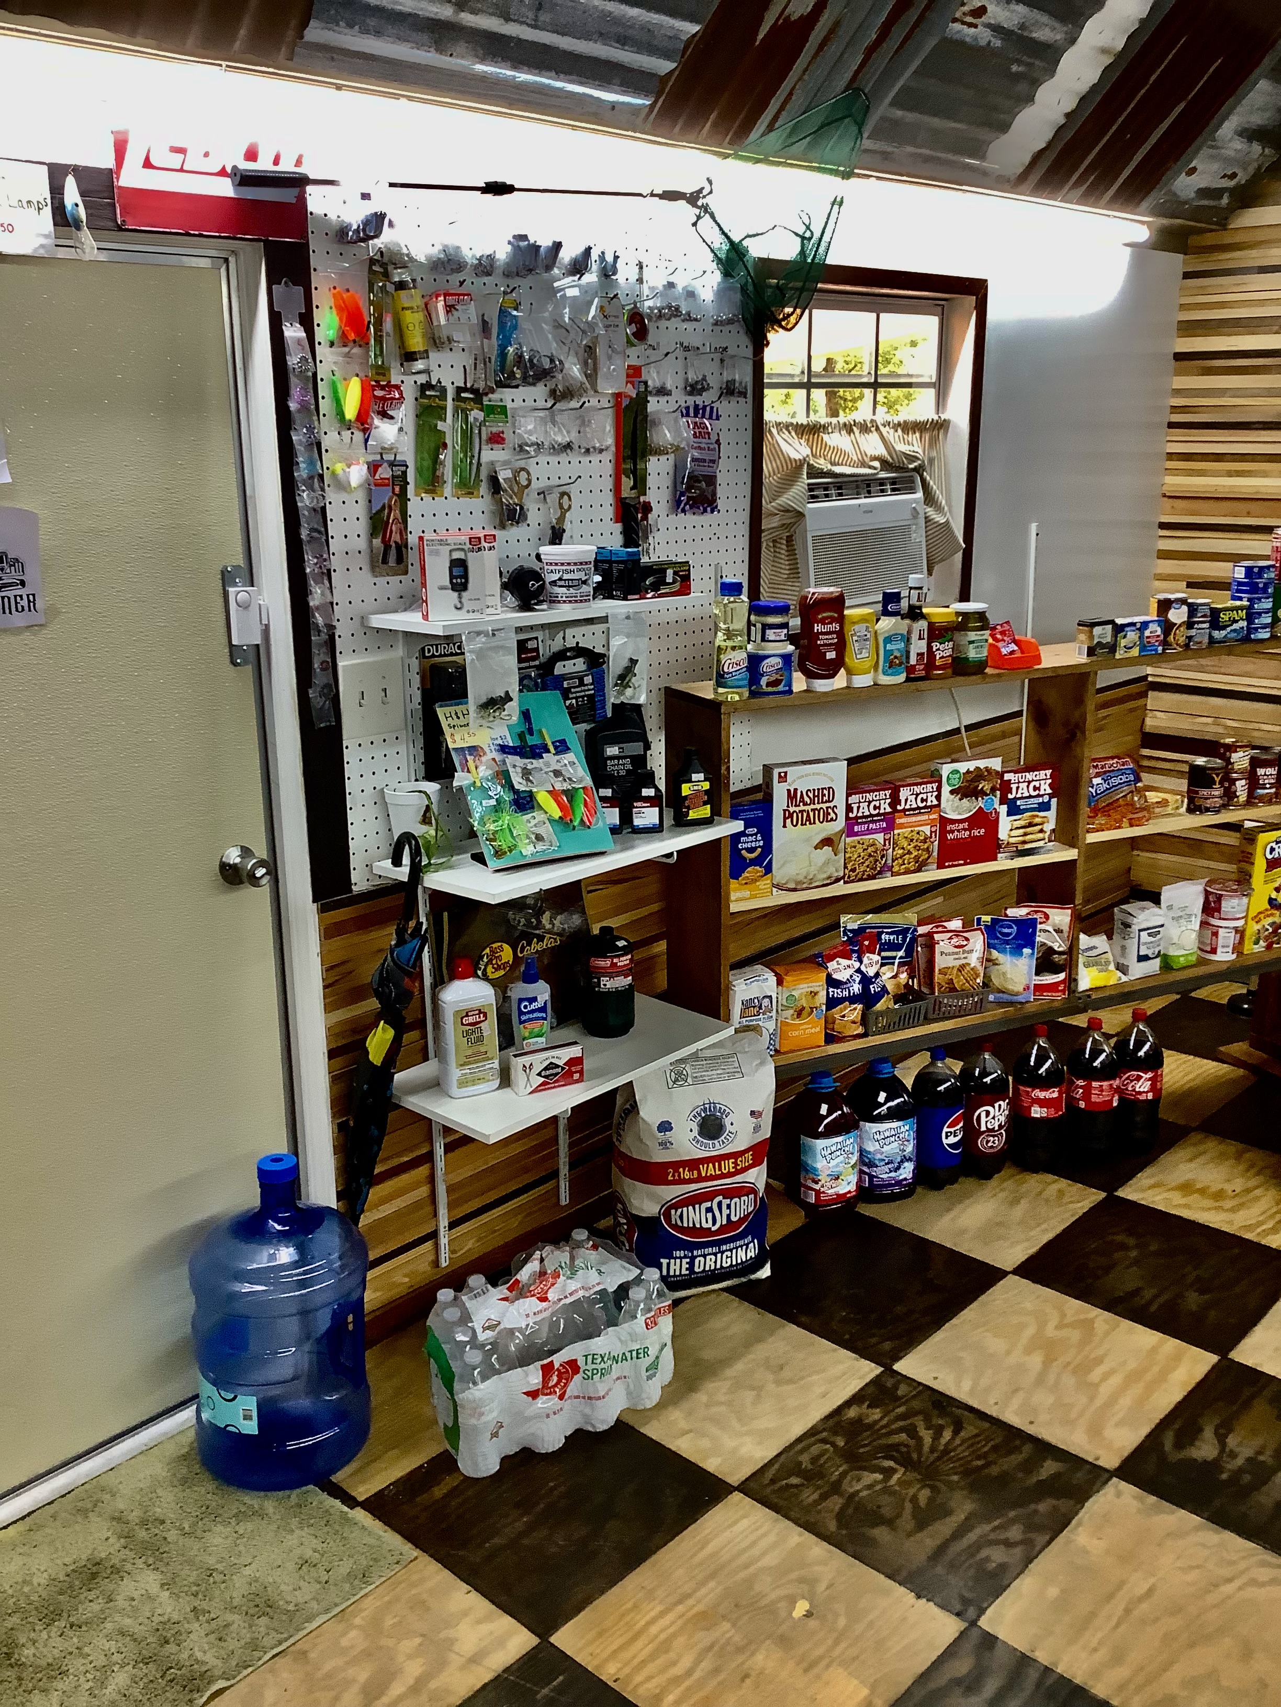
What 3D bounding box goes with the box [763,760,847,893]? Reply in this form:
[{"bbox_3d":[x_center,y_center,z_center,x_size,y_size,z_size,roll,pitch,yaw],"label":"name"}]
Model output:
[{"bbox_3d":[0.315,-0.053,2.955,0.158,0.248,0.050,-8,17,-23],"label":"box"}]

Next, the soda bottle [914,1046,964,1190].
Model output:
[{"bbox_3d":[0.629,0.542,3.216,0.109,0.303,0.109,-1,16,0],"label":"soda bottle"}]

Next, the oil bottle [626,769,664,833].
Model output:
[{"bbox_3d":[0.011,-0.093,2.691,0.056,0.106,0.036,-3,16,-7],"label":"oil bottle"}]

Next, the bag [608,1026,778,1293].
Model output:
[{"bbox_3d":[0.097,0.565,2.862,0.282,0.472,0.135,-7,17,-21],"label":"bag"}]

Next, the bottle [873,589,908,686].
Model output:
[{"bbox_3d":[0.480,-0.412,2.906,0.064,0.177,0.043,-5,17,-14],"label":"bottle"}]

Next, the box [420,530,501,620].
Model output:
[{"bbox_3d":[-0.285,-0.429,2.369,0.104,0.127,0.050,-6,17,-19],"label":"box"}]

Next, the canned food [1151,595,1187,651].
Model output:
[{"bbox_3d":[1.121,-0.489,3.245,0.069,0.114,0.069,-8,17,-23],"label":"canned food"}]

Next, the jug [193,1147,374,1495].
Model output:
[{"bbox_3d":[-0.561,0.699,2.377,0.273,0.495,0.273,1,16,0],"label":"jug"}]

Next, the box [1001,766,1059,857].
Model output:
[{"bbox_3d":[0.807,-0.100,3.236,0.142,0.175,0.050,-7,17,-22],"label":"box"}]

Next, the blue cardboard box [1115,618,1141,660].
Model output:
[{"bbox_3d":[1.000,-0.444,3.174,0.063,0.071,0.040,-8,17,-24],"label":"blue cardboard box"}]

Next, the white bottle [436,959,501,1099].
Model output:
[{"bbox_3d":[-0.285,0.281,2.546,0.098,0.232,0.063,-8,17,-24],"label":"white bottle"}]

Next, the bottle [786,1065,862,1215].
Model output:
[{"bbox_3d":[0.375,0.581,3.140,0.122,0.284,0.128,-1,16,0],"label":"bottle"}]

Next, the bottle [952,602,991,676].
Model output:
[{"bbox_3d":[0.654,-0.422,3.016,0.073,0.136,0.073,-1,16,0],"label":"bottle"}]

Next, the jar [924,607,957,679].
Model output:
[{"bbox_3d":[0.576,-0.408,2.970,0.068,0.130,0.068,-1,16,0],"label":"jar"}]

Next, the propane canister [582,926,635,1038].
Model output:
[{"bbox_3d":[-0.059,0.234,2.835,0.100,0.198,0.100,-1,16,0],"label":"propane canister"}]

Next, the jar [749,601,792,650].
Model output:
[{"bbox_3d":[0.241,-0.422,2.831,0.075,0.083,0.075,-1,16,0],"label":"jar"}]

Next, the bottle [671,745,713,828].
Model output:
[{"bbox_3d":[0.097,-0.123,2.774,0.065,0.138,0.041,-6,17,-19],"label":"bottle"}]

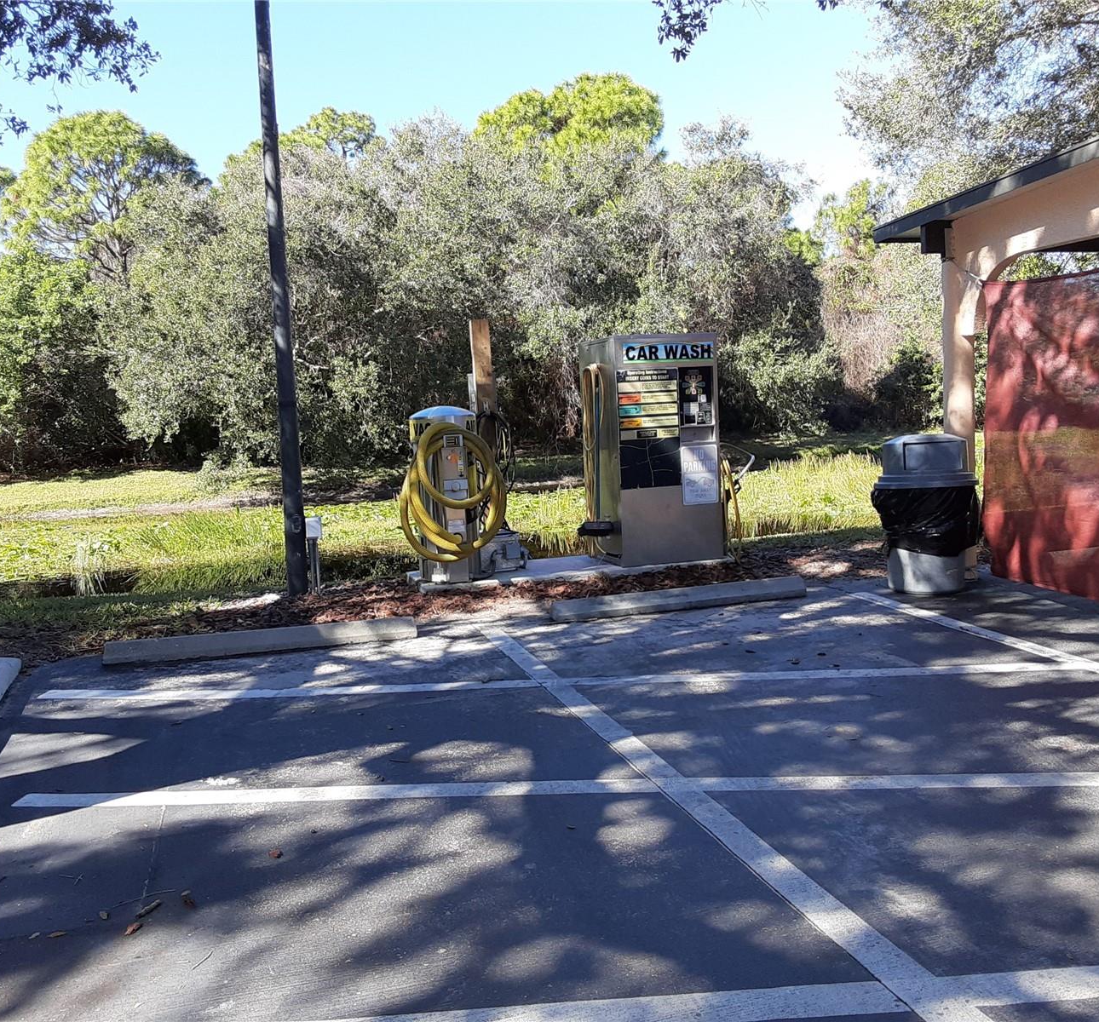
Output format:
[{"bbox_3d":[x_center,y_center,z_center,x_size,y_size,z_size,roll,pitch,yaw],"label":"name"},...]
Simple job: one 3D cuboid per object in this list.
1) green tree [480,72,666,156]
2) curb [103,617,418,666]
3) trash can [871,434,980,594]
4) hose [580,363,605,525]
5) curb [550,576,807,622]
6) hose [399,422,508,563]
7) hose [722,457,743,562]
[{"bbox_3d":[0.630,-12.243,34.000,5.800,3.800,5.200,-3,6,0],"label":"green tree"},{"bbox_3d":[-1.707,0.770,6.395,1.814,0.110,0.150,-3,7,-16],"label":"curb"},{"bbox_3d":[2.715,0.011,7.681,0.680,1.080,0.680,-2,6,9],"label":"trash can"},{"bbox_3d":[0.354,-0.551,8.738,0.150,1.300,0.270,-5,7,-16],"label":"hose"},{"bbox_3d":[0.901,0.600,7.244,1.865,0.110,0.150,-4,7,-19],"label":"curb"},{"bbox_3d":[-0.707,-0.137,7.800,0.710,0.950,0.300,-5,7,-16],"label":"hose"},{"bbox_3d":[1.478,-0.018,8.810,0.160,0.860,0.270,-5,7,-16],"label":"hose"}]

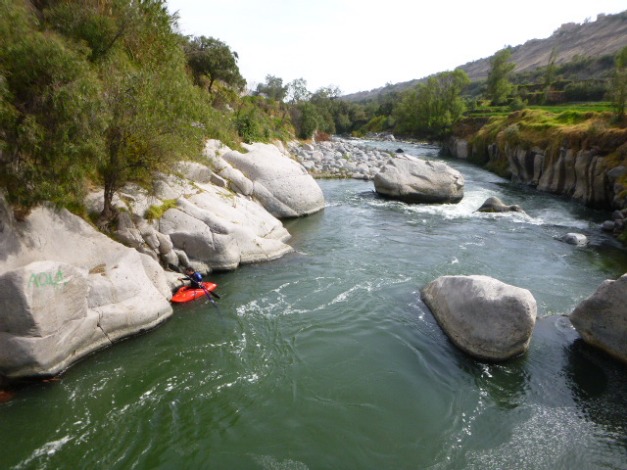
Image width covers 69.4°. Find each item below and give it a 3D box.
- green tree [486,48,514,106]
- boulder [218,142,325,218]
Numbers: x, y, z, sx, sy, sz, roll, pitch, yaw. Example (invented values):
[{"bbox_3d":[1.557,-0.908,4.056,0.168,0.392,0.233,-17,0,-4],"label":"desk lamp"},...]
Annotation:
[{"bbox_3d":[36.050,-30.510,87.738,4.738,10.197,4.738,0,16,0],"label":"green tree"},{"bbox_3d":[-2.884,-3.771,31.020,7.210,4.532,5.665,9,18,29],"label":"boulder"}]

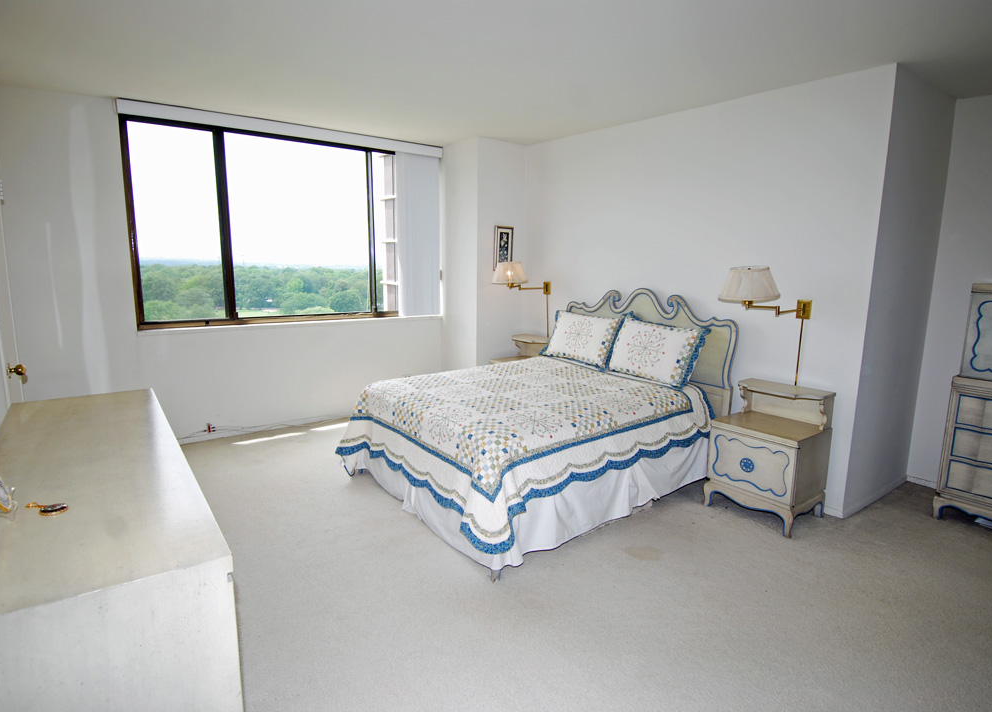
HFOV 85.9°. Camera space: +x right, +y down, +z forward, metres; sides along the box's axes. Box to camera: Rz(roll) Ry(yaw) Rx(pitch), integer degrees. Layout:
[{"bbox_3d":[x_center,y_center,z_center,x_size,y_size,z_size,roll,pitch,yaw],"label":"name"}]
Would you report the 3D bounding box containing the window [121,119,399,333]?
[{"bbox_3d":[-1.739,-1.004,4.368,2.105,1.462,0.100,-7,13,-37],"label":"window"}]

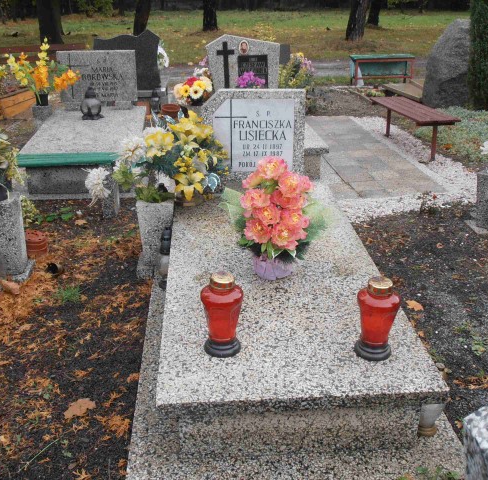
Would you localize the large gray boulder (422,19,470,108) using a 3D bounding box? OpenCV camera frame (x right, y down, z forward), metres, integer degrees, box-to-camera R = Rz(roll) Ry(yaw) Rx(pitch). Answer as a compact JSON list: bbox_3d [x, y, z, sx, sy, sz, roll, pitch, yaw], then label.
[{"bbox_3d":[2.319,-1.876,7.287,0.800,0.950,0.620,-2,22,-3],"label":"large gray boulder"}]

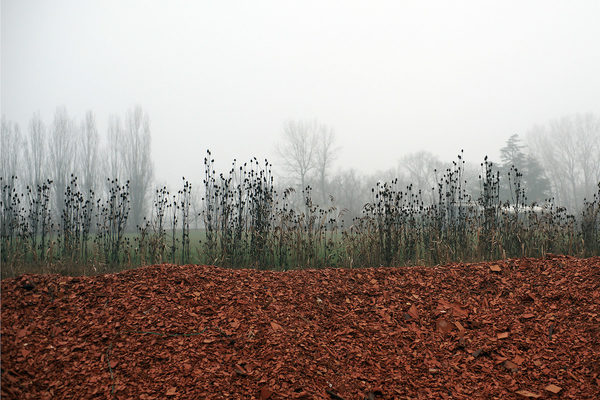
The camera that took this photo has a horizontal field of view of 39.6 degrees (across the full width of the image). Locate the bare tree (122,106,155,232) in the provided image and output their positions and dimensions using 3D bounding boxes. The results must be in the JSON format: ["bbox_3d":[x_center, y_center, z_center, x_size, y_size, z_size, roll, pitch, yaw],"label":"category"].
[{"bbox_3d":[-25.200,-4.990,130.000,4.990,19.500,4.990,0,-1,0],"label":"bare tree"}]

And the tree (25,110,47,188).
[{"bbox_3d":[-41.860,-4.510,132.000,3.560,18.850,3.560,0,-1,0],"label":"tree"}]

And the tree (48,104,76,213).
[{"bbox_3d":[-37.130,-4.950,130.000,4.210,19.580,4.210,0,-1,0],"label":"tree"}]

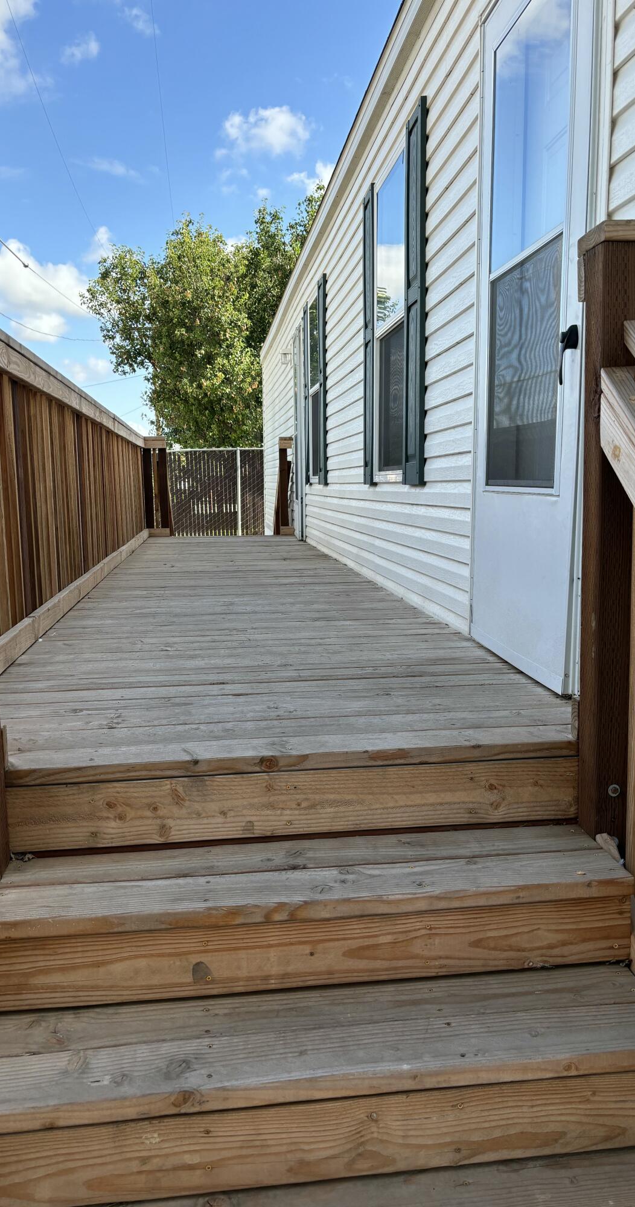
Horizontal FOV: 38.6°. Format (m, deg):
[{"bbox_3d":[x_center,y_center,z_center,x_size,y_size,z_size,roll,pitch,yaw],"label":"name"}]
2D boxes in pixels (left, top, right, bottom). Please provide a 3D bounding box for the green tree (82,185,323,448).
[{"bbox_3d":[-2.278,-5.095,19.375,5.262,7.700,5.200,-2,8,-7],"label":"green tree"}]

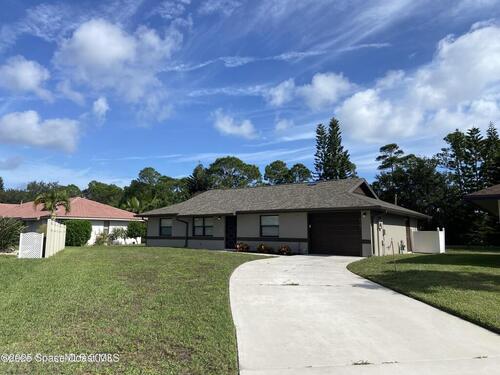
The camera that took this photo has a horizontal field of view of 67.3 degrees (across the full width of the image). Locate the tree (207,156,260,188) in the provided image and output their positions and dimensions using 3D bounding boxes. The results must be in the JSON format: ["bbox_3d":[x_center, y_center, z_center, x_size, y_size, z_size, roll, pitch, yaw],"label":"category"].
[{"bbox_3d":[-2.002,1.290,48.144,6.600,10.690,6.200,0,-6,0],"label":"tree"}]

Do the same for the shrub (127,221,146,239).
[{"bbox_3d":[-9.931,3.867,33.000,1.845,1.933,1.845,2,-7,-17],"label":"shrub"}]

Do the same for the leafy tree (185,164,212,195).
[{"bbox_3d":[-5.530,1.626,40.060,3.200,8.260,3.200,0,-6,0],"label":"leafy tree"}]

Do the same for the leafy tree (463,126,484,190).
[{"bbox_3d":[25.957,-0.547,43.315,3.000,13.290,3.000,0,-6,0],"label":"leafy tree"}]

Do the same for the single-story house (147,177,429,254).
[{"bbox_3d":[2.149,2.095,27.237,17.800,4.560,12.800,-4,-8,35],"label":"single-story house"}]

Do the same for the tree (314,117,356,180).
[{"bbox_3d":[10.194,-1.189,44.391,5.000,14.800,4.600,0,-6,0],"label":"tree"}]

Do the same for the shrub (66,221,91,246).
[{"bbox_3d":[-13.889,3.736,30.500,2.356,2.112,2.238,4,-8,-24],"label":"shrub"}]

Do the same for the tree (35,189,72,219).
[{"bbox_3d":[-13.162,2.153,24.913,2.500,3.930,2.500,0,-6,0],"label":"tree"}]

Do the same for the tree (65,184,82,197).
[{"bbox_3d":[-25.983,3.460,54.949,3.200,7.850,3.200,0,-6,0],"label":"tree"}]

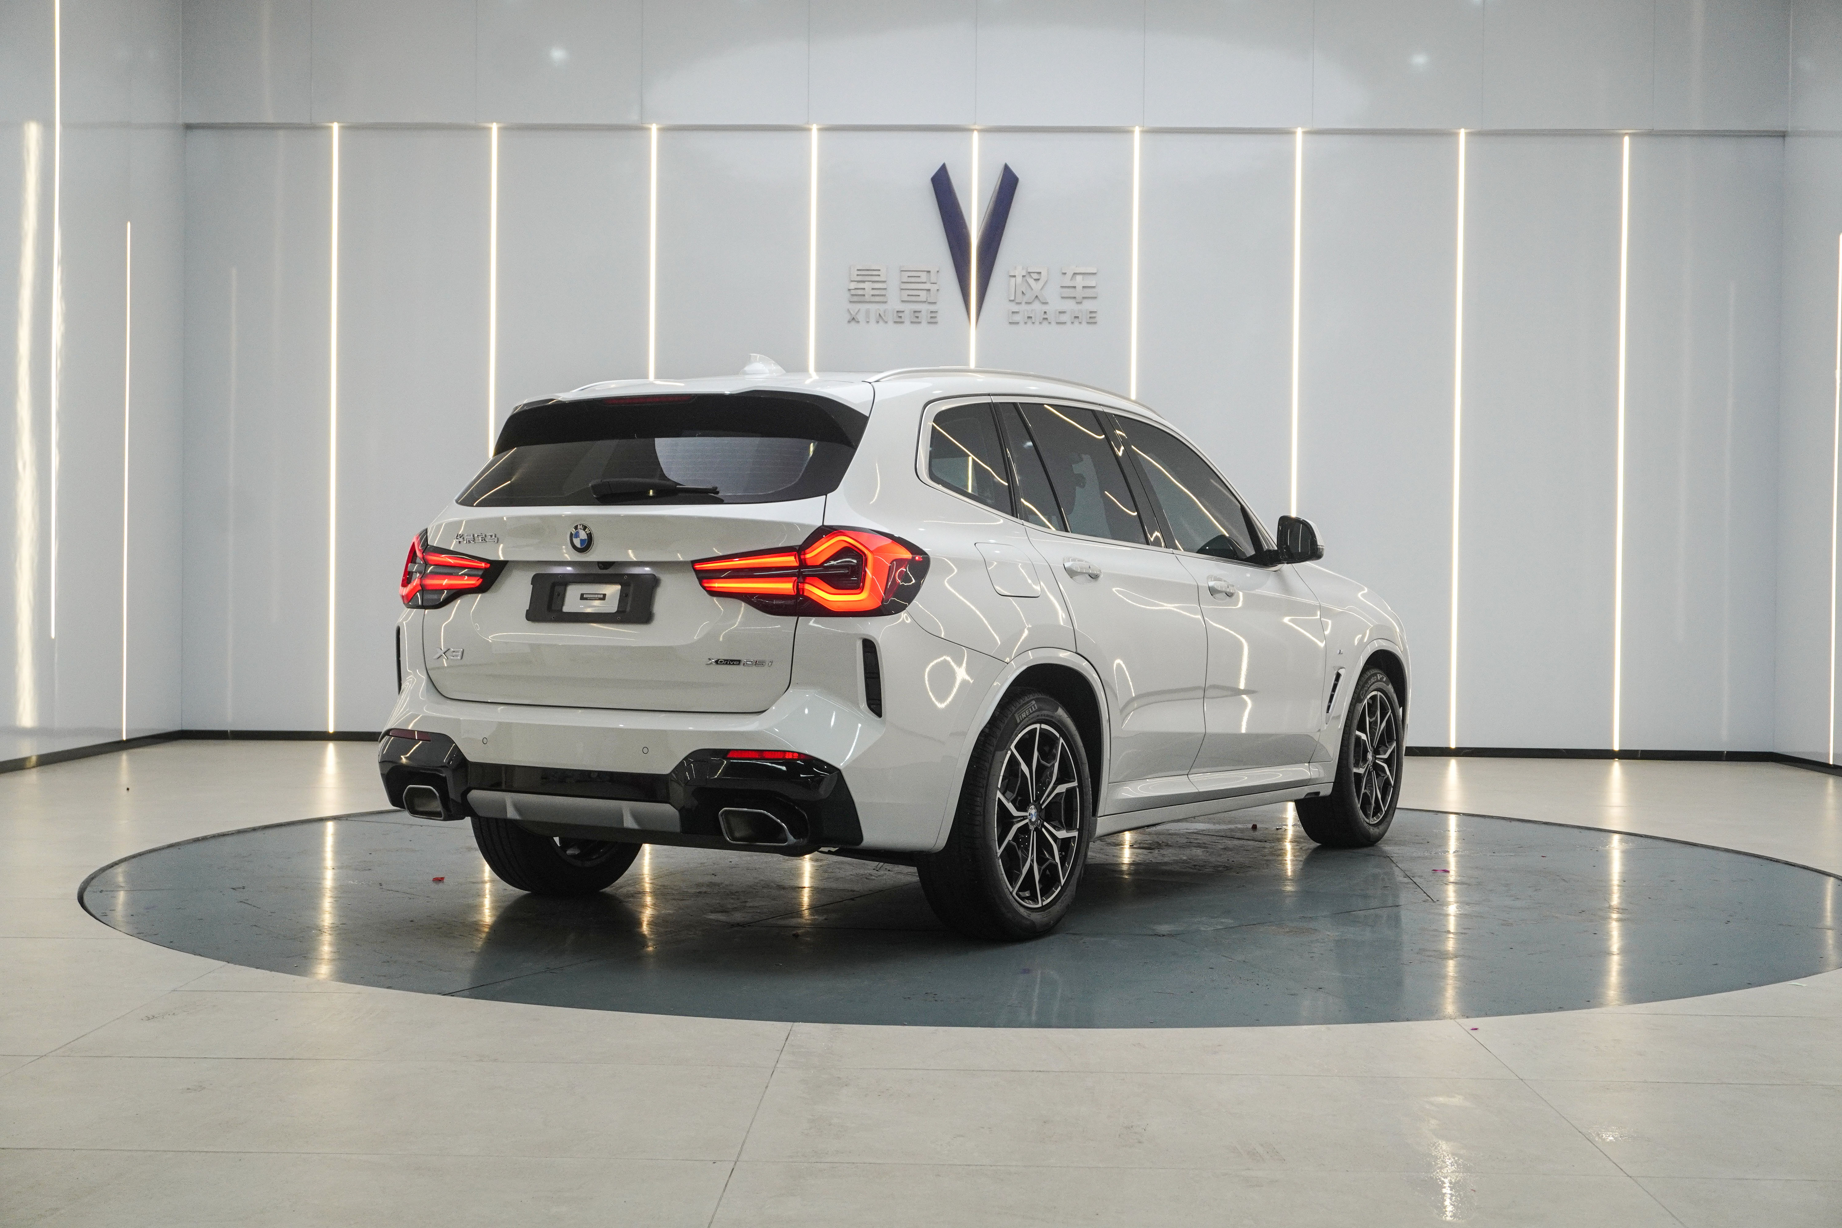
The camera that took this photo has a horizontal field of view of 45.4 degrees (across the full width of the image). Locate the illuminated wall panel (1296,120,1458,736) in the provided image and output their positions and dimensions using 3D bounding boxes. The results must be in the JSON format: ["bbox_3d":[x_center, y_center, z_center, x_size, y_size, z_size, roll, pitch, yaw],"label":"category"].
[{"bbox_3d":[2.813,-1.069,13.630,1.000,3.777,0.060,1,1,2],"label":"illuminated wall panel"}]

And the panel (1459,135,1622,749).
[{"bbox_3d":[3.814,-1.057,13.600,1.002,3.775,0.060,1,1,2],"label":"panel"}]

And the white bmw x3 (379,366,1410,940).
[{"bbox_3d":[0.251,0.070,7.949,2.060,1.690,4.737,1,1,31],"label":"white bmw x3"}]

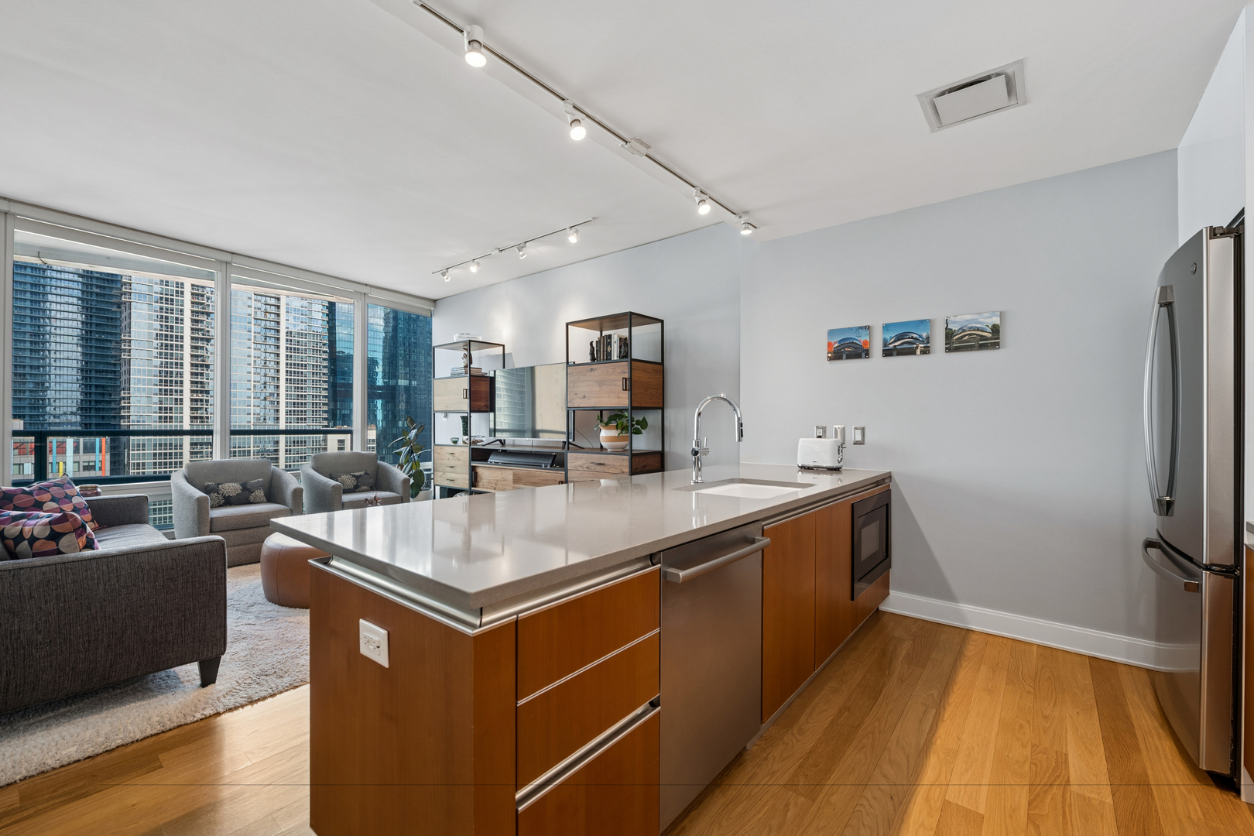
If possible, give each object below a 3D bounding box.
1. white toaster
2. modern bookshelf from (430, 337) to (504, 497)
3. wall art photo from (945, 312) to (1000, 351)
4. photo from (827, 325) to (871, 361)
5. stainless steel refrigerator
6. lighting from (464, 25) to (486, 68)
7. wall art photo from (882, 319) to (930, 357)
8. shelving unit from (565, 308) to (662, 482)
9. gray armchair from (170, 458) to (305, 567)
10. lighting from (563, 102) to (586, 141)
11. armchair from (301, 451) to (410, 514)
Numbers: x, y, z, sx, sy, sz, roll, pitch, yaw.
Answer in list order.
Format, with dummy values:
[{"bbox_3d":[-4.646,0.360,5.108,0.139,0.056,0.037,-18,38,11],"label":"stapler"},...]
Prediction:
[{"bbox_3d":[1.229,0.225,3.300,0.242,0.195,0.160,0,0,39],"label":"white toaster"},{"bbox_3d":[-1.739,0.182,5.726,0.698,1.986,0.436,0,0,39],"label":"modern bookshelf"},{"bbox_3d":[1.941,-0.476,2.935,0.258,0.203,0.022,0,0,39],"label":"wall art photo"},{"bbox_3d":[1.424,-0.476,3.358,0.253,0.204,0.022,0,0,39],"label":"photo"},{"bbox_3d":[2.387,0.294,1.848,0.800,1.780,0.910,0,0,39],"label":"stainless steel refrigerator"},{"bbox_3d":[-0.486,-1.193,1.676,0.068,0.120,0.075,0,0,11],"label":"lighting"},{"bbox_3d":[1.682,-0.475,3.147,0.255,0.203,0.022,0,0,39],"label":"wall art photo"},{"bbox_3d":[-0.105,0.186,4.394,0.702,1.986,0.447,0,0,39],"label":"shelving unit"},{"bbox_3d":[-3.160,0.747,4.270,0.770,0.790,0.730,0,0,42],"label":"gray armchair"},{"bbox_3d":[-0.209,-1.186,2.083,0.075,0.130,0.078,1,0,-24],"label":"lighting"},{"bbox_3d":[-2.605,0.755,4.990,0.770,0.790,0.730,0,0,42],"label":"armchair"}]

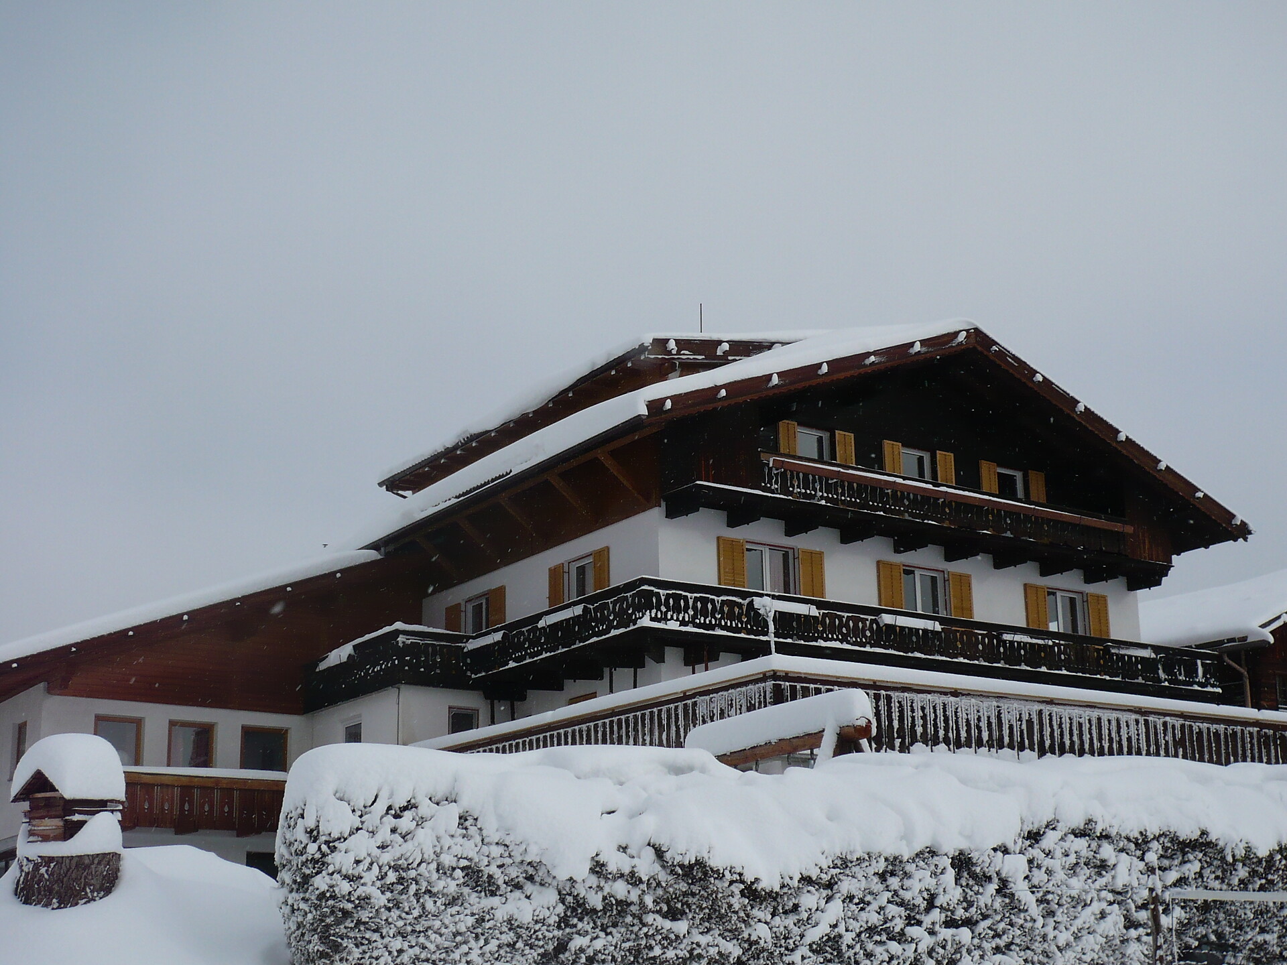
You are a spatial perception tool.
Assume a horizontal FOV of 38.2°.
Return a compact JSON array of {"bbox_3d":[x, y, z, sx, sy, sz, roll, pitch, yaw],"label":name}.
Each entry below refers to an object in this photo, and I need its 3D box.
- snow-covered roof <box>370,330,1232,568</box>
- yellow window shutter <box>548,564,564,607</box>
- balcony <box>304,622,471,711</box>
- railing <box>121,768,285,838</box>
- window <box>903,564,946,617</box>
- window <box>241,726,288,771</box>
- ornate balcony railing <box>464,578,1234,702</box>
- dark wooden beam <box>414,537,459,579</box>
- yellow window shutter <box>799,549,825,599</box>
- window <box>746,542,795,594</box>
[{"bbox_3d":[3.635,0.002,43.201,16.560,3.696,11.856,9,-18,-32],"label":"snow-covered roof"},{"bbox_3d":[-1.834,2.390,38.788,0.067,1.339,0.624,9,-18,-32],"label":"yellow window shutter"},{"bbox_3d":[-5.599,4.244,40.434,1.776,1.248,4.944,9,-18,-32],"label":"balcony"},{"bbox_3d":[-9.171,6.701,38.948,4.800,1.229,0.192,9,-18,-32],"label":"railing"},{"bbox_3d":[5.919,2.481,39.340,1.219,1.330,0.154,9,-18,-32],"label":"window"},{"bbox_3d":[-8.422,6.026,41.103,1.111,1.210,0.154,9,-18,-32],"label":"window"},{"bbox_3d":[4.765,4.183,40.477,15.744,1.354,6.528,9,-18,-32],"label":"ornate balcony railing"},{"bbox_3d":[-4.715,1.743,42.643,1.259,0.180,0.170,47,-34,-15],"label":"dark wooden beam"},{"bbox_3d":[3.448,2.032,37.635,0.662,1.334,0.067,9,-18,-32],"label":"yellow window shutter"},{"bbox_3d":[2.506,1.929,37.155,1.238,1.296,0.154,9,-18,-32],"label":"window"}]

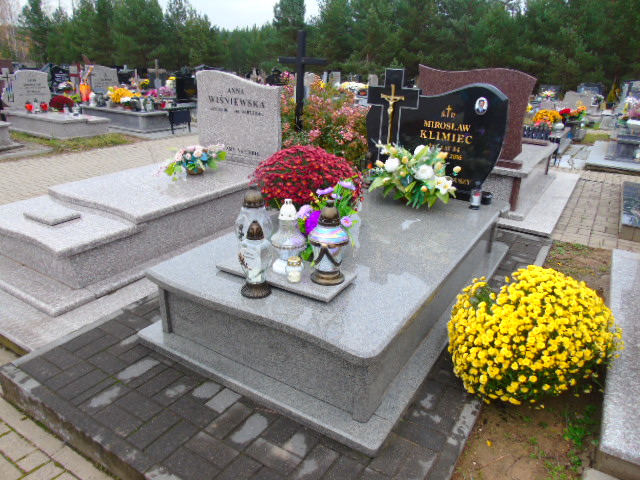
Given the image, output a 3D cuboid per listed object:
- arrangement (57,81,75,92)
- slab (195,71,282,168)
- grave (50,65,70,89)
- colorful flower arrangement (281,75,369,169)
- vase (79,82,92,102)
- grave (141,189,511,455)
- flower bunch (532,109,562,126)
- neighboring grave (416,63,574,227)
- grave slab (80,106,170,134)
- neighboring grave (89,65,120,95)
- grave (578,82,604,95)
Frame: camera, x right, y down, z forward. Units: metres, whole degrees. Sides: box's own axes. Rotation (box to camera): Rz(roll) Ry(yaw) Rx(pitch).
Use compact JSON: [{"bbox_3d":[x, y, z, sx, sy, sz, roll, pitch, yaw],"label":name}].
[{"bbox_3d":[-5.559,-3.342,10.096,0.360,0.310,0.420,15,26,29],"label":"arrangement"},{"bbox_3d":[-0.719,-1.085,4.129,0.910,0.790,0.100,15,25,28],"label":"slab"},{"bbox_3d":[-6.128,-3.804,10.919,0.130,0.610,0.490,15,25,28],"label":"grave"},{"bbox_3d":[0.017,-1.090,4.797,1.000,1.150,0.800,15,25,28],"label":"colorful flower arrangement"},{"bbox_3d":[-4.868,-3.048,9.595,0.260,0.410,0.260,15,25,28],"label":"vase"},{"bbox_3d":[0.283,0.118,2.887,1.301,0.370,2.385,15,25,28],"label":"grave"},{"bbox_3d":[3.630,-1.955,7.376,0.480,0.330,0.440,15,26,29],"label":"flower bunch"},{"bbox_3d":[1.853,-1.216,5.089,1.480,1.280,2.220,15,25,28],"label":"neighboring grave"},{"bbox_3d":[-3.718,-2.466,9.229,1.950,0.340,1.020,15,25,28],"label":"grave slab"},{"bbox_3d":[-4.105,-2.981,8.850,0.120,0.700,0.680,15,26,29],"label":"neighboring grave"},{"bbox_3d":[8.510,-4.578,14.582,0.740,0.750,0.150,15,25,28],"label":"grave"}]

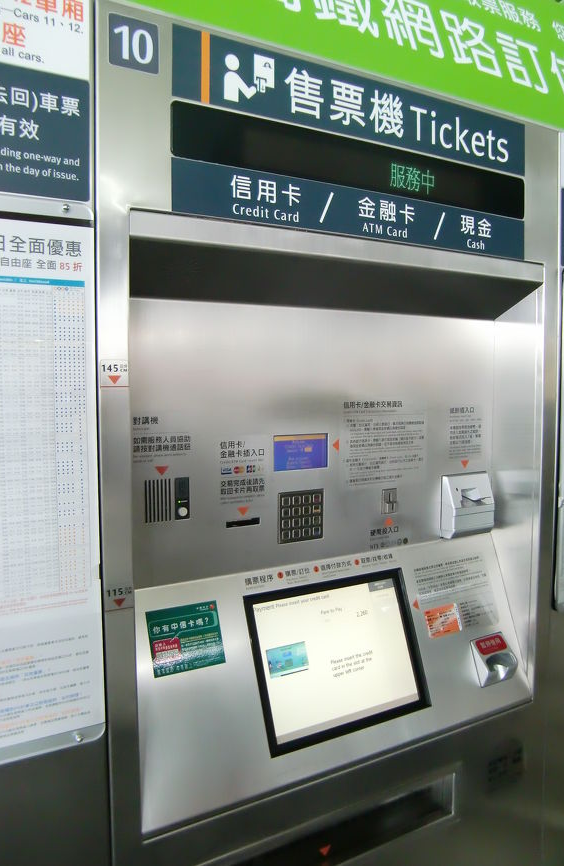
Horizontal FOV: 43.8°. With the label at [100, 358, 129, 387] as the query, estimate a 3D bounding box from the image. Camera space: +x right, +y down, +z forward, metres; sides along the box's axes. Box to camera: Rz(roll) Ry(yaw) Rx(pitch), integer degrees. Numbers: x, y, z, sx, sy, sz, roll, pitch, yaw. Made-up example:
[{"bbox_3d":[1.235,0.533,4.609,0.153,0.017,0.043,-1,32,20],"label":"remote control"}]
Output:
[{"bbox_3d":[-0.220,-0.078,0.924,0.039,0.035,0.004,-3,5,-32],"label":"label"}]

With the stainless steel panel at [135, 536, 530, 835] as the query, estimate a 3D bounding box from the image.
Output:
[{"bbox_3d":[0.124,0.392,1.238,0.824,0.331,0.035,-3,-16,-32],"label":"stainless steel panel"}]

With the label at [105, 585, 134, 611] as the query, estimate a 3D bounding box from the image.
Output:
[{"bbox_3d":[-0.220,0.223,0.945,0.039,0.032,0.004,-3,5,-32],"label":"label"}]

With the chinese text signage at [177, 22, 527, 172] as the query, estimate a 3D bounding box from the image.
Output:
[{"bbox_3d":[0.154,-0.514,1.125,0.706,0.094,0.010,-3,5,-32],"label":"chinese text signage"}]

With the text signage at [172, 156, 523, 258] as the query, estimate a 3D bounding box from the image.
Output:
[{"bbox_3d":[0.155,-0.350,1.137,0.713,0.072,0.010,-3,5,-32],"label":"text signage"}]

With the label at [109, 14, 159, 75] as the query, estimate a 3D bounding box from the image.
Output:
[{"bbox_3d":[-0.192,-0.505,0.912,0.066,0.063,0.006,-3,5,-32],"label":"label"}]

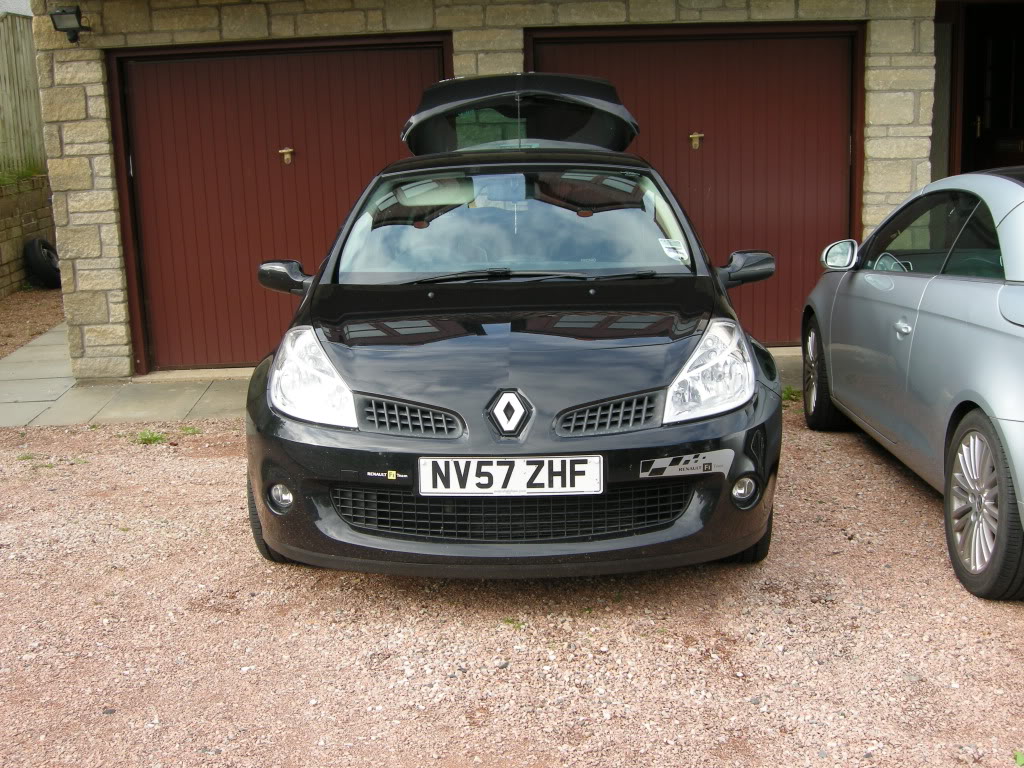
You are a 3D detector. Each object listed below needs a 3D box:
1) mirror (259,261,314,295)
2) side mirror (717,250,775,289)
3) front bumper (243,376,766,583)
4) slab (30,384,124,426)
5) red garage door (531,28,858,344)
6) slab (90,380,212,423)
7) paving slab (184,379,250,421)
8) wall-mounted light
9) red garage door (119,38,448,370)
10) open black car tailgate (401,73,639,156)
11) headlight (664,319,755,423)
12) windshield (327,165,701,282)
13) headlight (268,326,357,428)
[{"bbox_3d":[-0.887,-0.411,4.730,0.220,0.145,0.140,-1,10,1],"label":"mirror"},{"bbox_3d":[0.905,-0.448,4.720,0.225,0.140,0.130,-1,11,2],"label":"side mirror"},{"bbox_3d":[0.004,0.253,3.690,1.740,0.530,0.580,-1,10,1],"label":"front bumper"},{"bbox_3d":[-2.745,0.148,7.710,0.380,0.050,0.960,-3,14,-5],"label":"slab"},{"bbox_3d":[1.219,-1.289,8.080,2.160,2.100,0.100,-2,11,-1],"label":"red garage door"},{"bbox_3d":[-2.300,0.133,7.790,0.580,0.050,0.900,-2,11,-1],"label":"slab"},{"bbox_3d":[-1.720,0.110,7.790,0.580,0.050,0.900,-2,11,-1],"label":"paving slab"},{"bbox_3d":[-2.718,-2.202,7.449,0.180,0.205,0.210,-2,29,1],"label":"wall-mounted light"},{"bbox_3d":[-1.481,-1.142,8.083,2.108,2.110,0.080,-2,14,1],"label":"red garage door"},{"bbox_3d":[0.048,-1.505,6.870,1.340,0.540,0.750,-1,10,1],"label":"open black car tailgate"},{"bbox_3d":[0.601,-0.050,3.726,0.302,0.238,0.420,-1,11,2],"label":"headlight"},{"bbox_3d":[0.014,-0.603,4.713,1.345,0.140,0.880,-1,38,2],"label":"windshield"},{"bbox_3d":[-0.603,-0.022,3.730,0.310,0.270,0.460,-1,10,1],"label":"headlight"}]

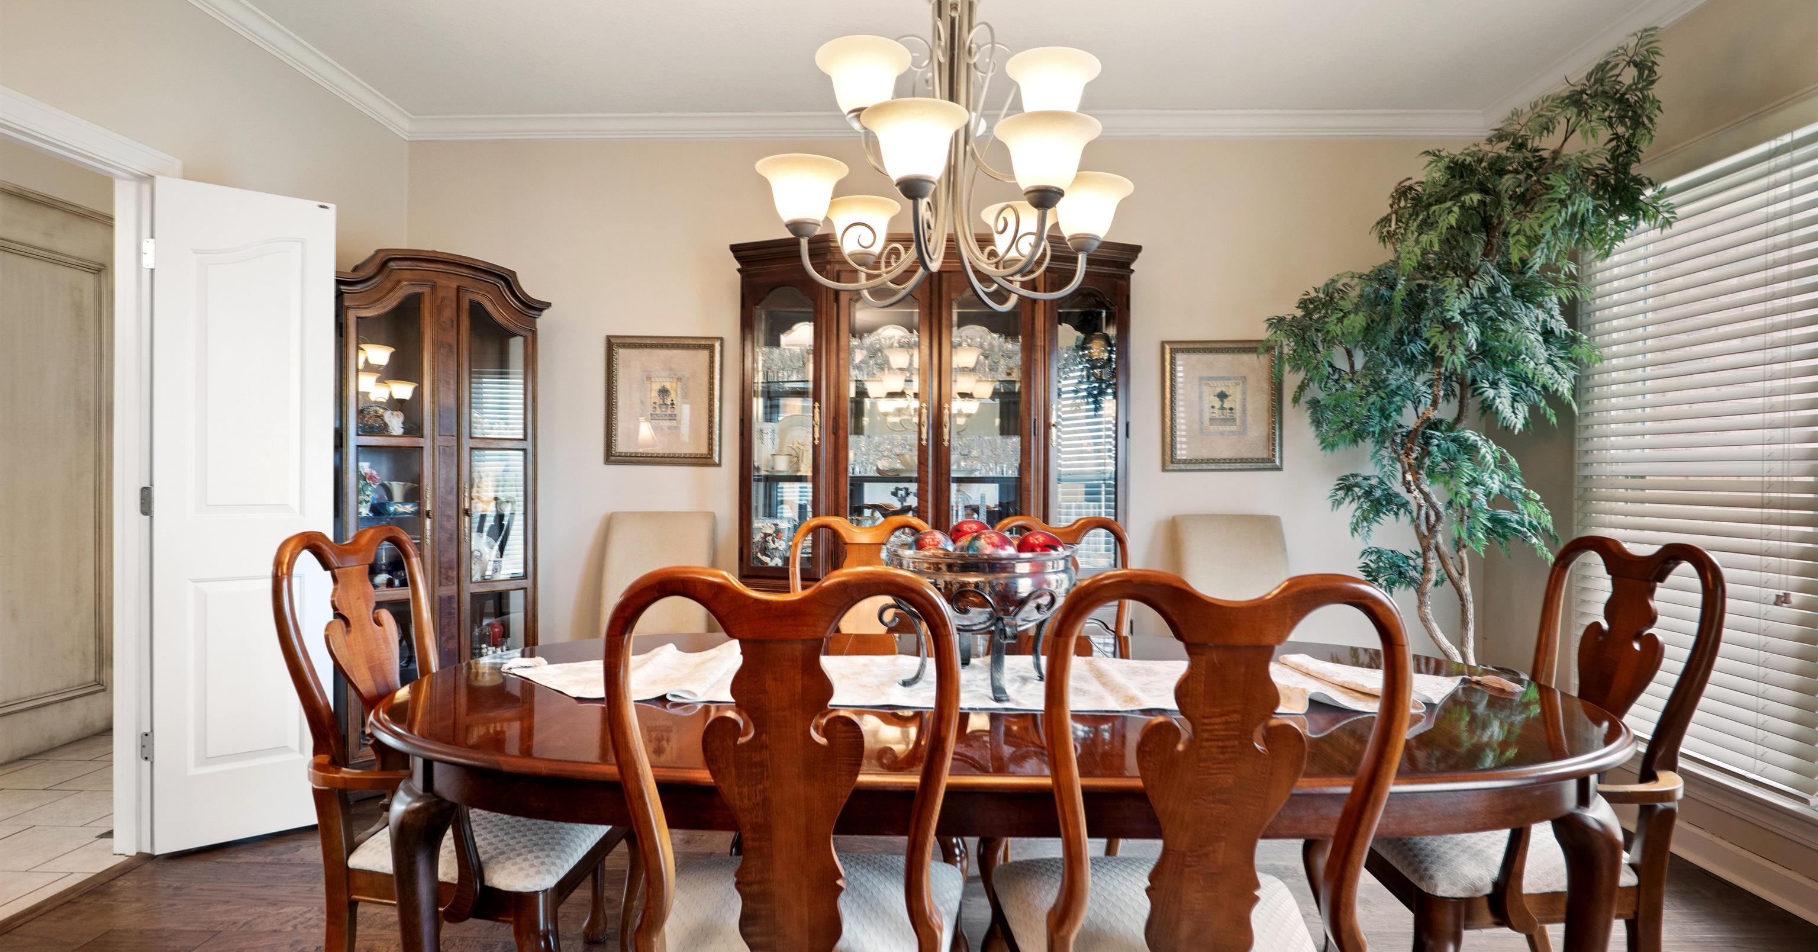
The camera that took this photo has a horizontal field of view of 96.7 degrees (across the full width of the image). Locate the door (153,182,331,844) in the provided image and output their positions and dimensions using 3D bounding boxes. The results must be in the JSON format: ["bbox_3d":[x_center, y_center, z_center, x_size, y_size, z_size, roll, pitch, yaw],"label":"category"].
[{"bbox_3d":[-2.083,0.121,2.555,0.445,2.030,0.040,0,0,-33],"label":"door"}]

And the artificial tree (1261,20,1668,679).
[{"bbox_3d":[1.800,-0.100,2.720,1.160,2.500,1.000,0,0,0],"label":"artificial tree"}]

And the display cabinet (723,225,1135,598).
[{"bbox_3d":[0.113,0.103,3.370,1.680,2.093,0.440,0,0,0],"label":"display cabinet"}]

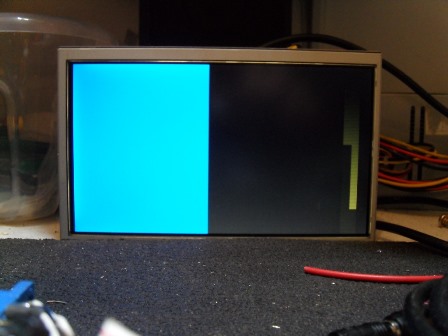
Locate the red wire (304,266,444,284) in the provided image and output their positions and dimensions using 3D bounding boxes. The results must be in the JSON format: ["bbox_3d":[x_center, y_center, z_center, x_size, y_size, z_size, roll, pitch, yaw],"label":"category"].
[{"bbox_3d":[0.063,0.044,0.207,0.059,0.003,0.008,1,7,6],"label":"red wire"}]

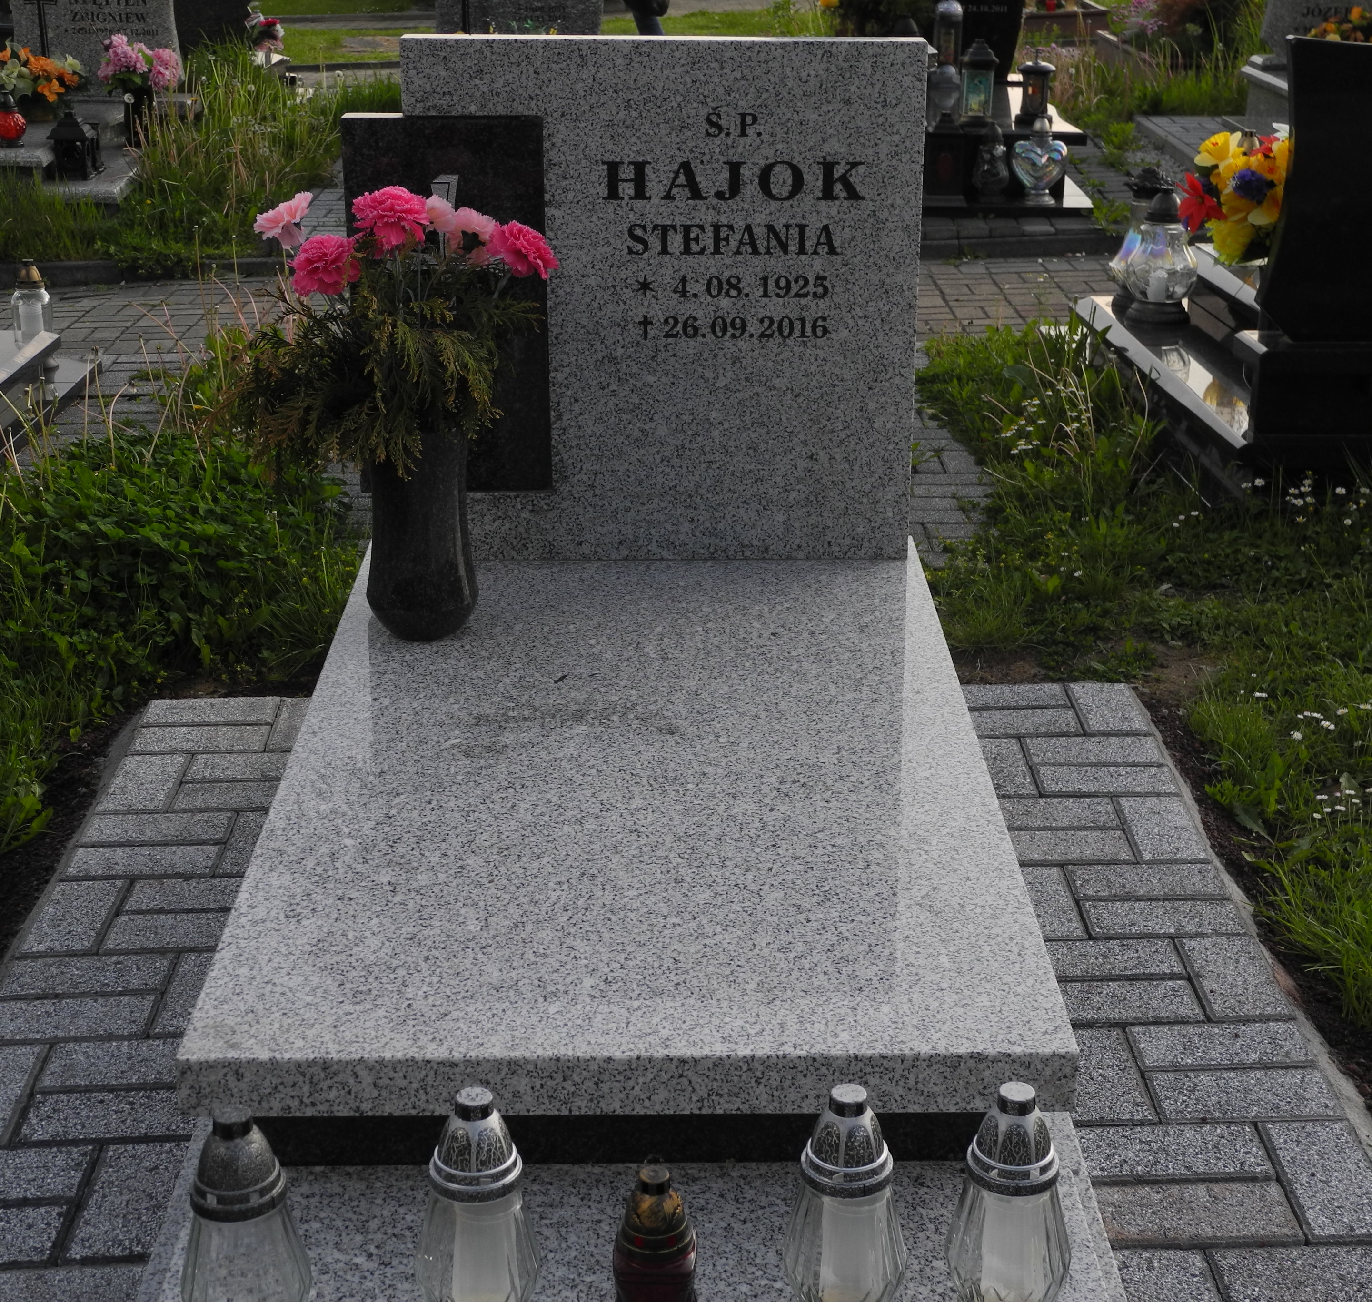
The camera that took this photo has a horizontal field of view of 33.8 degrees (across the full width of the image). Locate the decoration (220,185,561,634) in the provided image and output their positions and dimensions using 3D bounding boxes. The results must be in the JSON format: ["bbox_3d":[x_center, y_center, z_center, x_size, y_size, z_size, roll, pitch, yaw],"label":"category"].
[{"bbox_3d":[-0.380,-0.298,2.892,0.415,0.585,0.340,-1,21,0],"label":"decoration"}]

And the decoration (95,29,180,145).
[{"bbox_3d":[-2.408,-2.468,9.940,0.360,0.479,0.320,0,21,0],"label":"decoration"}]

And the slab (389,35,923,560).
[{"bbox_3d":[-0.049,-0.483,3.160,0.739,0.730,0.105,0,21,-1],"label":"slab"}]

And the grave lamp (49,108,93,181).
[{"bbox_3d":[-2.502,-2.069,9.190,0.155,0.270,0.155,0,21,0],"label":"grave lamp"}]

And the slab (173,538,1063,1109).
[{"bbox_3d":[-0.058,0.127,2.696,0.802,0.061,1.435,0,22,-1],"label":"slab"}]

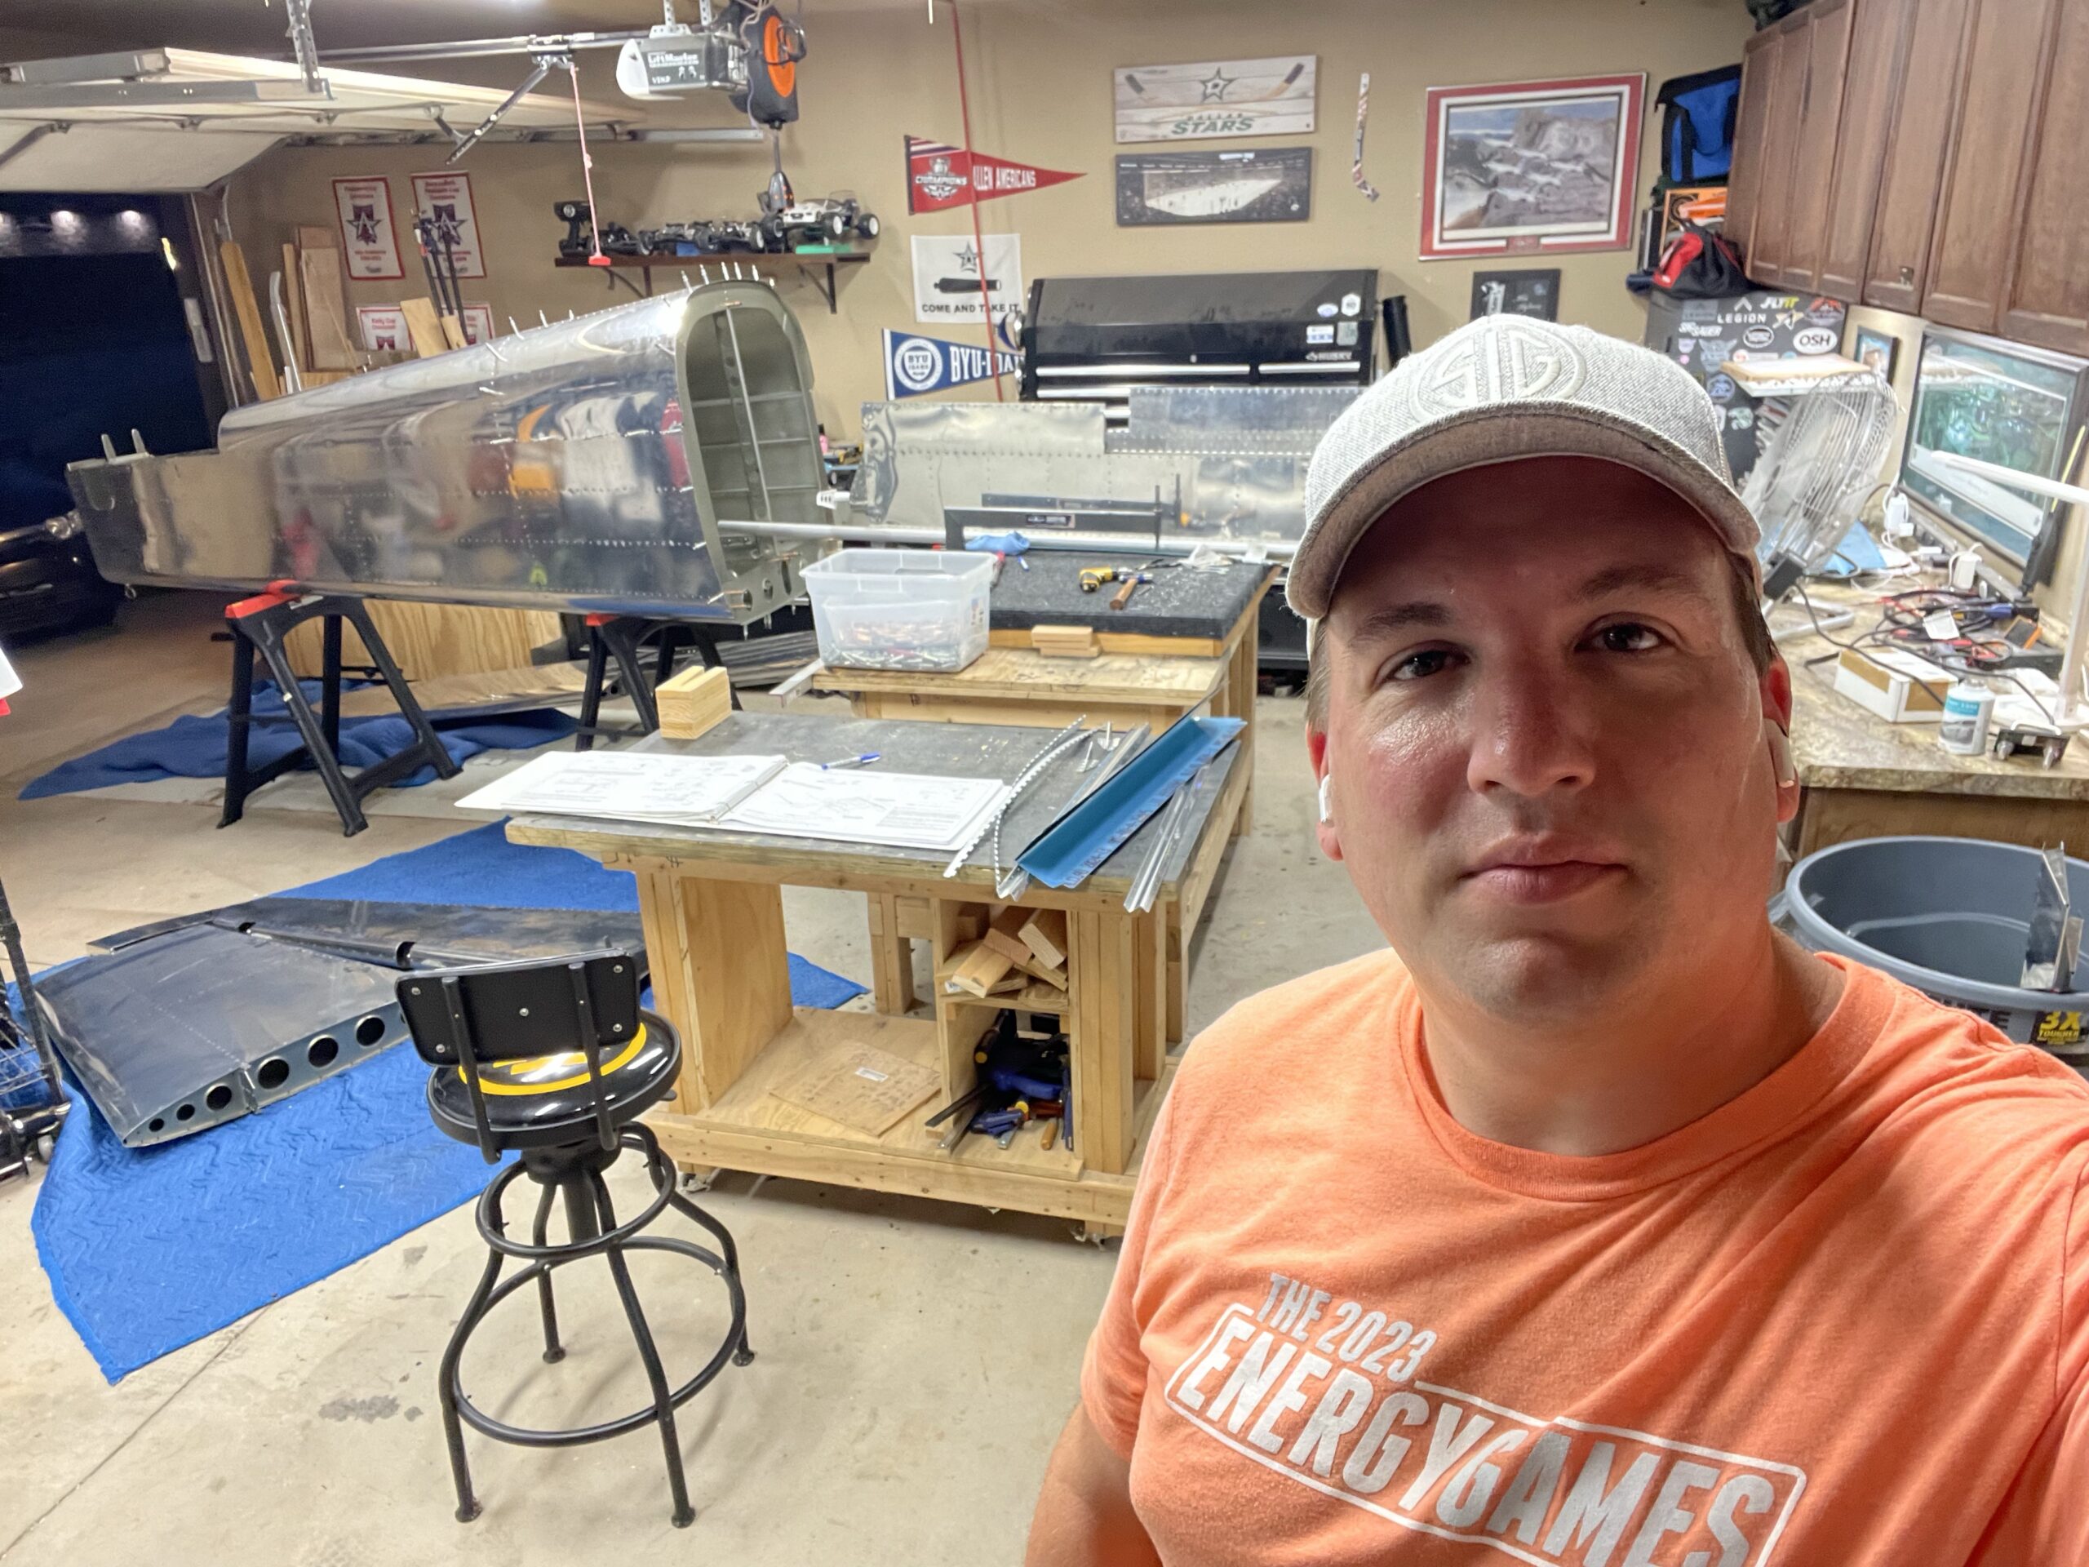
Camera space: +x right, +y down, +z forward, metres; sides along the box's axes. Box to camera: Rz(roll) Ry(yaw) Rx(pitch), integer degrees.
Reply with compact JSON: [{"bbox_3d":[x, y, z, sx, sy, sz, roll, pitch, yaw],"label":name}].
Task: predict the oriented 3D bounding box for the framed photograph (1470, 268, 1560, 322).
[{"bbox_3d":[1.846,-1.876,5.443,0.320,0.250,0.025,3,23,13],"label":"framed photograph"}]

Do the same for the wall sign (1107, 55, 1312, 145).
[{"bbox_3d":[0.658,-2.651,5.388,0.771,0.263,0.030,2,23,12],"label":"wall sign"}]

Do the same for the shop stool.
[{"bbox_3d":[-0.707,0.607,2.066,0.420,0.970,0.430,-5,22,-6],"label":"shop stool"}]

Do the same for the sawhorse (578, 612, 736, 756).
[{"bbox_3d":[-1.237,-0.239,4.455,0.550,0.770,0.620,4,23,15],"label":"sawhorse"}]

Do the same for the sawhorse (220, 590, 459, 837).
[{"bbox_3d":[-2.600,-0.312,4.971,0.570,0.795,0.650,2,23,12],"label":"sawhorse"}]

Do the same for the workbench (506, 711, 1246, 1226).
[{"bbox_3d":[-0.276,0.384,2.733,1.212,0.844,0.610,4,23,16],"label":"workbench"}]

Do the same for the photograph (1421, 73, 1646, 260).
[{"bbox_3d":[1.839,-2.328,5.263,0.778,0.606,0.030,2,23,12],"label":"photograph"}]

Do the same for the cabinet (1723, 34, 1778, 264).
[{"bbox_3d":[2.504,-2.080,4.599,0.320,0.729,0.480,3,23,13],"label":"cabinet"}]

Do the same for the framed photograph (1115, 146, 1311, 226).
[{"bbox_3d":[0.665,-2.361,5.508,0.762,0.262,0.030,2,23,12],"label":"framed photograph"}]

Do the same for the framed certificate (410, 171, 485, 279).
[{"bbox_3d":[-2.659,-2.487,6.197,0.280,0.435,0.020,2,23,12],"label":"framed certificate"}]

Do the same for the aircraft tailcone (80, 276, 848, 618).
[{"bbox_3d":[-2.167,-1.100,4.547,2.810,0.955,0.730,4,23,17],"label":"aircraft tailcone"}]

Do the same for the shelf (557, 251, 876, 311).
[{"bbox_3d":[-1.428,-2.162,6.029,1.300,0.250,0.300,3,23,13],"label":"shelf"}]

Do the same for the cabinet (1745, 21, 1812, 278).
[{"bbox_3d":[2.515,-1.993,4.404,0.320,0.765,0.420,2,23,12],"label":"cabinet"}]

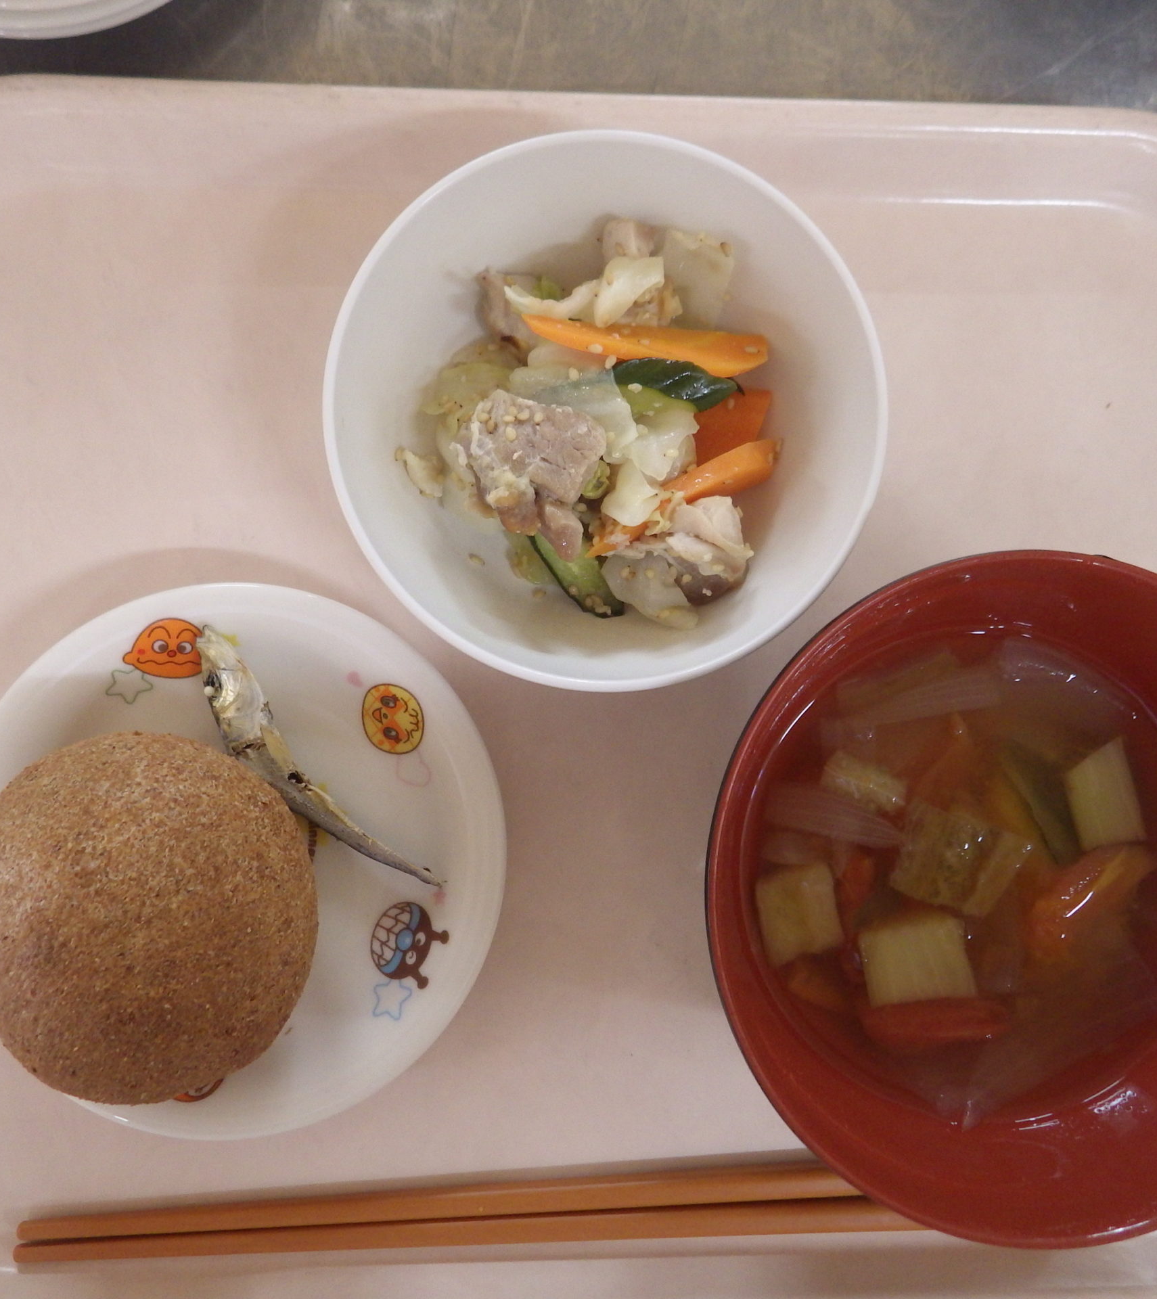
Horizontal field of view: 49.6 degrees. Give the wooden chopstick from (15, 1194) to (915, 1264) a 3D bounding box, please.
[{"bbox_3d":[-0.012,0.129,0.275,0.217,0.007,0.007,0,86,-4],"label":"wooden chopstick"}]

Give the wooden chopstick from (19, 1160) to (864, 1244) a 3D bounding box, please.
[{"bbox_3d":[-0.012,0.121,0.275,0.217,0.007,0.007,-2,86,-4],"label":"wooden chopstick"}]

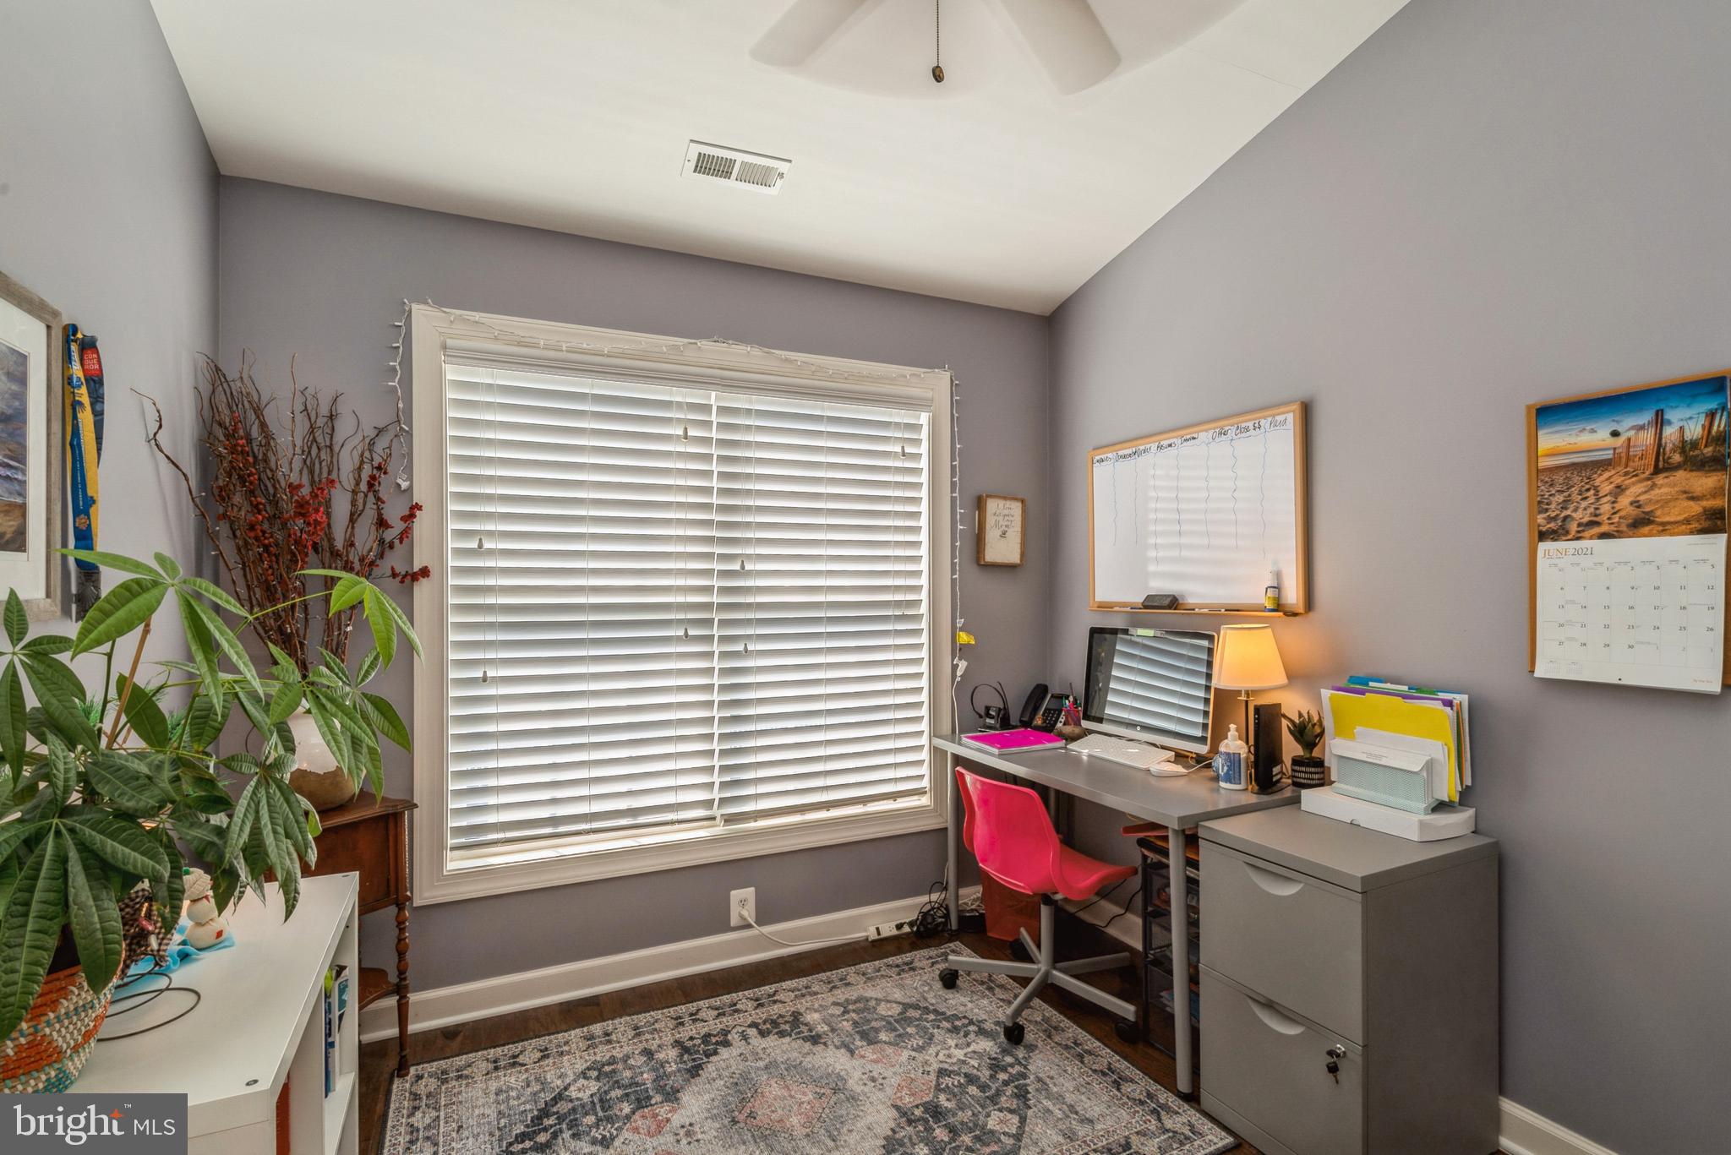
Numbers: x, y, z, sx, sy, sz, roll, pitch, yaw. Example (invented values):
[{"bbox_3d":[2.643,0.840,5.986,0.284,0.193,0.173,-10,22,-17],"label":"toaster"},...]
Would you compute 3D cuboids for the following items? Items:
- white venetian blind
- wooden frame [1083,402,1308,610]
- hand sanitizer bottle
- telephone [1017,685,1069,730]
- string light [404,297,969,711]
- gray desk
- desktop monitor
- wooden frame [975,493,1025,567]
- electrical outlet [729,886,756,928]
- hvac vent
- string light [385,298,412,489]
[{"bbox_3d":[-0.521,0.062,2.762,1.720,1.590,0.065,0,-1,-24],"label":"white venetian blind"},{"bbox_3d":[1.099,-0.199,2.693,0.042,0.630,0.920,0,-1,-24],"label":"wooden frame"},{"bbox_3d":[1.081,0.522,2.257,0.055,0.190,0.083,0,-1,-42],"label":"hand sanitizer bottle"},{"bbox_3d":[0.722,0.534,3.100,0.170,0.185,0.190,0,-1,-41],"label":"telephone"},{"bbox_3d":[-0.513,-0.146,2.732,1.990,1.430,0.045,0,-1,-24],"label":"string light"},{"bbox_3d":[0.812,1.001,2.648,0.600,0.740,1.200,0,-1,-26],"label":"gray desk"},{"bbox_3d":[1.015,0.405,2.725,0.155,0.435,0.535,0,-1,-31],"label":"desktop monitor"},{"bbox_3d":[0.560,-0.187,3.174,0.210,0.287,0.040,0,-1,-23],"label":"wooden frame"},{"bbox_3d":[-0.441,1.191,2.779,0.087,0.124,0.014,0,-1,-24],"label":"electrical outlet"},{"bbox_3d":[-0.383,-1.212,2.300,0.300,0.020,0.145,0,-15,-24],"label":"hvac vent"},{"bbox_3d":[-1.389,-0.546,2.291,0.066,0.565,0.030,0,-1,-24],"label":"string light"}]

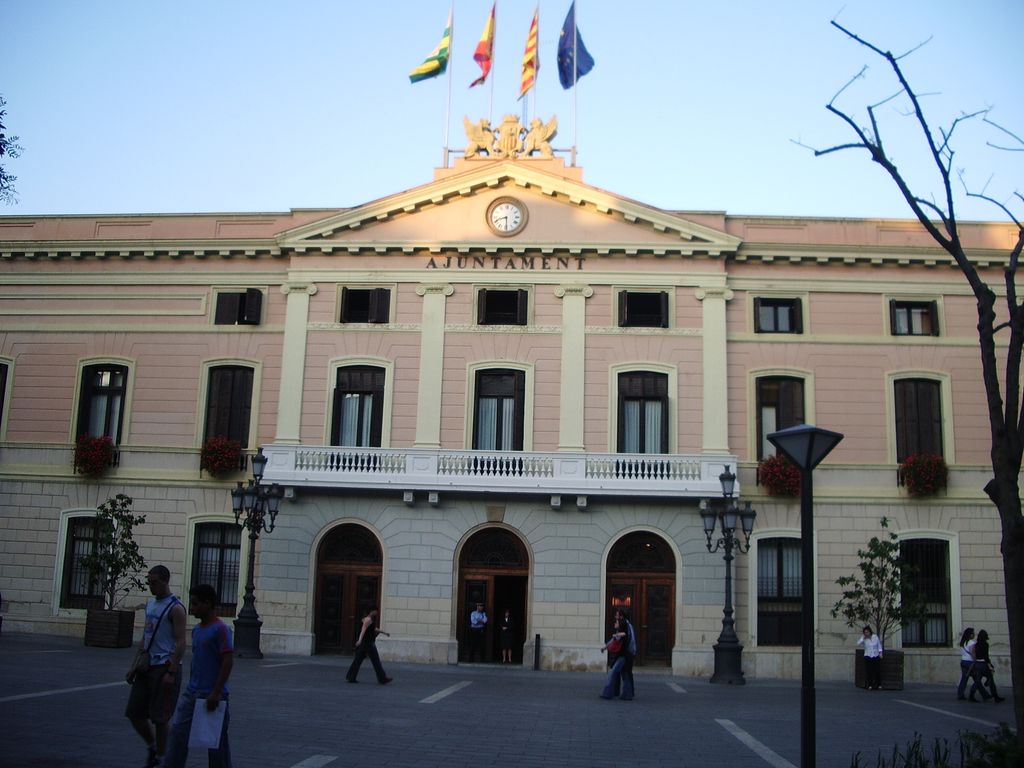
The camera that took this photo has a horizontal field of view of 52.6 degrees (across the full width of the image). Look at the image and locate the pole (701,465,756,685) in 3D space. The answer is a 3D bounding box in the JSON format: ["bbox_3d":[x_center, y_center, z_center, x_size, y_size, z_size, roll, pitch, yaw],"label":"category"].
[{"bbox_3d":[5.984,5.219,28.713,1.500,5.927,1.500,1,-10,5],"label":"pole"}]

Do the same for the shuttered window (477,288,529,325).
[{"bbox_3d":[-0.270,-2.373,31.903,1.513,1.185,0.250,1,-12,4],"label":"shuttered window"}]

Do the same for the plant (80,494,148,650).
[{"bbox_3d":[-11.111,5.209,28.981,1.650,4.120,1.600,1,-12,4],"label":"plant"}]

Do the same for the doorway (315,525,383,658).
[{"bbox_3d":[-4.918,6.205,31.459,2.061,3.905,0.500,1,-12,4],"label":"doorway"}]

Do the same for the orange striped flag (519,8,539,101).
[{"bbox_3d":[0.576,-11.490,35.961,0.601,3.354,0.600,1,-10,5],"label":"orange striped flag"}]

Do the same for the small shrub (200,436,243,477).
[{"bbox_3d":[-8.992,2.259,32.187,1.300,1.180,0.600,1,-12,4],"label":"small shrub"}]

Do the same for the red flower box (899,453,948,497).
[{"bbox_3d":[11.823,2.606,29.731,1.336,1.285,0.650,1,-12,4],"label":"red flower box"}]

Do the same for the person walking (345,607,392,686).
[{"bbox_3d":[-2.973,5.487,21.600,0.968,1.576,0.500,1,-12,4],"label":"person walking"}]

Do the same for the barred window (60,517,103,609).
[{"bbox_3d":[-13.193,5.568,32.217,1.434,2.821,0.300,1,-12,4],"label":"barred window"}]

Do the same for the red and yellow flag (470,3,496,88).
[{"bbox_3d":[-0.949,-11.270,34.471,0.869,3.150,0.600,1,-12,4],"label":"red and yellow flag"}]

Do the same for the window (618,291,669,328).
[{"bbox_3d":[4.055,-2.300,31.919,1.526,1.196,0.250,1,-12,4],"label":"window"}]

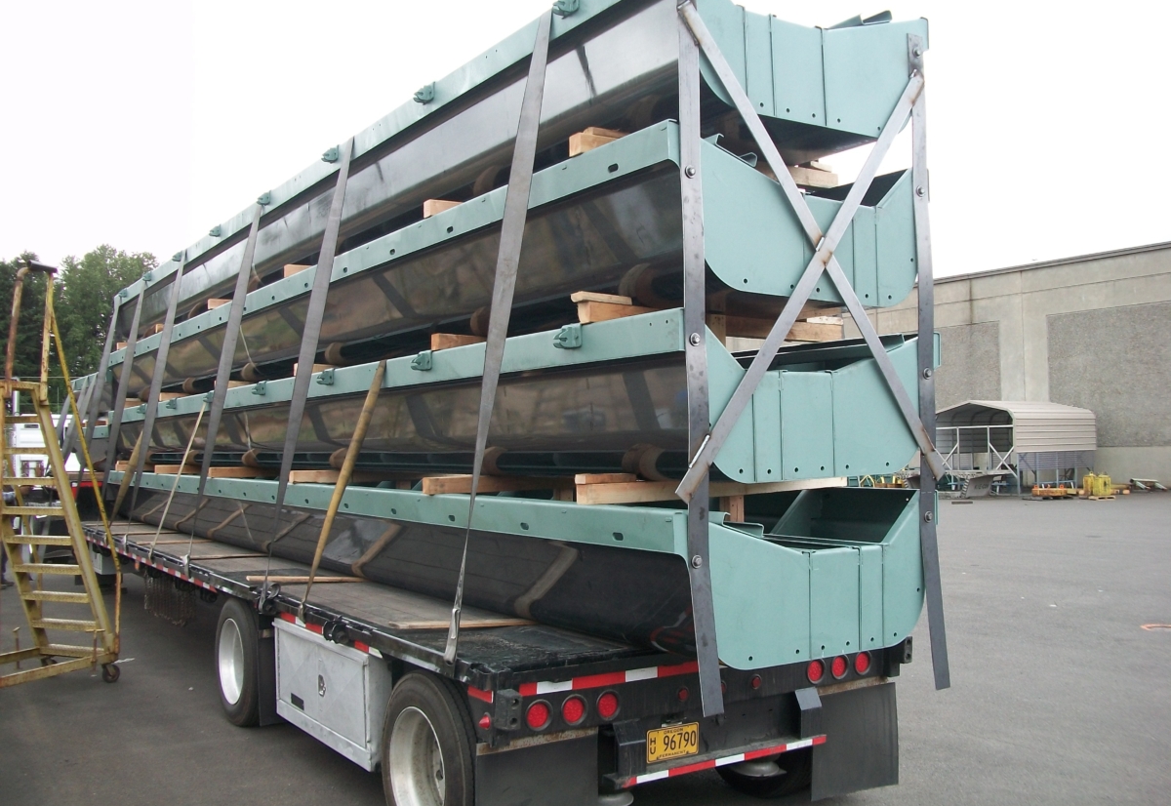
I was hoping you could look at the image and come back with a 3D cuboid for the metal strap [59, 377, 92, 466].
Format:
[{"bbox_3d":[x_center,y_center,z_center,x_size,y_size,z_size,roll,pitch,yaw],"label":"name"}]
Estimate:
[{"bbox_3d":[-7.444,0.320,15.746,0.070,1.494,0.100,20,-17,-30],"label":"metal strap"}]

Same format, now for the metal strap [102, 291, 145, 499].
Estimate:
[{"bbox_3d":[-5.360,-0.035,12.563,0.070,2.774,0.100,12,-9,-32],"label":"metal strap"}]

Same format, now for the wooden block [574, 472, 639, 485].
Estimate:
[{"bbox_3d":[0.097,0.344,4.856,0.275,0.040,0.089,2,-3,-33],"label":"wooden block"}]

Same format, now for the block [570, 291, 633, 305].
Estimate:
[{"bbox_3d":[0.076,-0.455,4.761,0.260,0.039,0.089,2,-3,-33],"label":"block"}]

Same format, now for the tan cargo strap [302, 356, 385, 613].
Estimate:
[{"bbox_3d":[-1.469,0.481,6.564,0.060,1.576,0.090,22,-12,-31],"label":"tan cargo strap"}]

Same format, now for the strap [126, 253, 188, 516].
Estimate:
[{"bbox_3d":[-4.387,-0.115,11.069,0.070,2.895,0.100,12,-7,-33],"label":"strap"}]

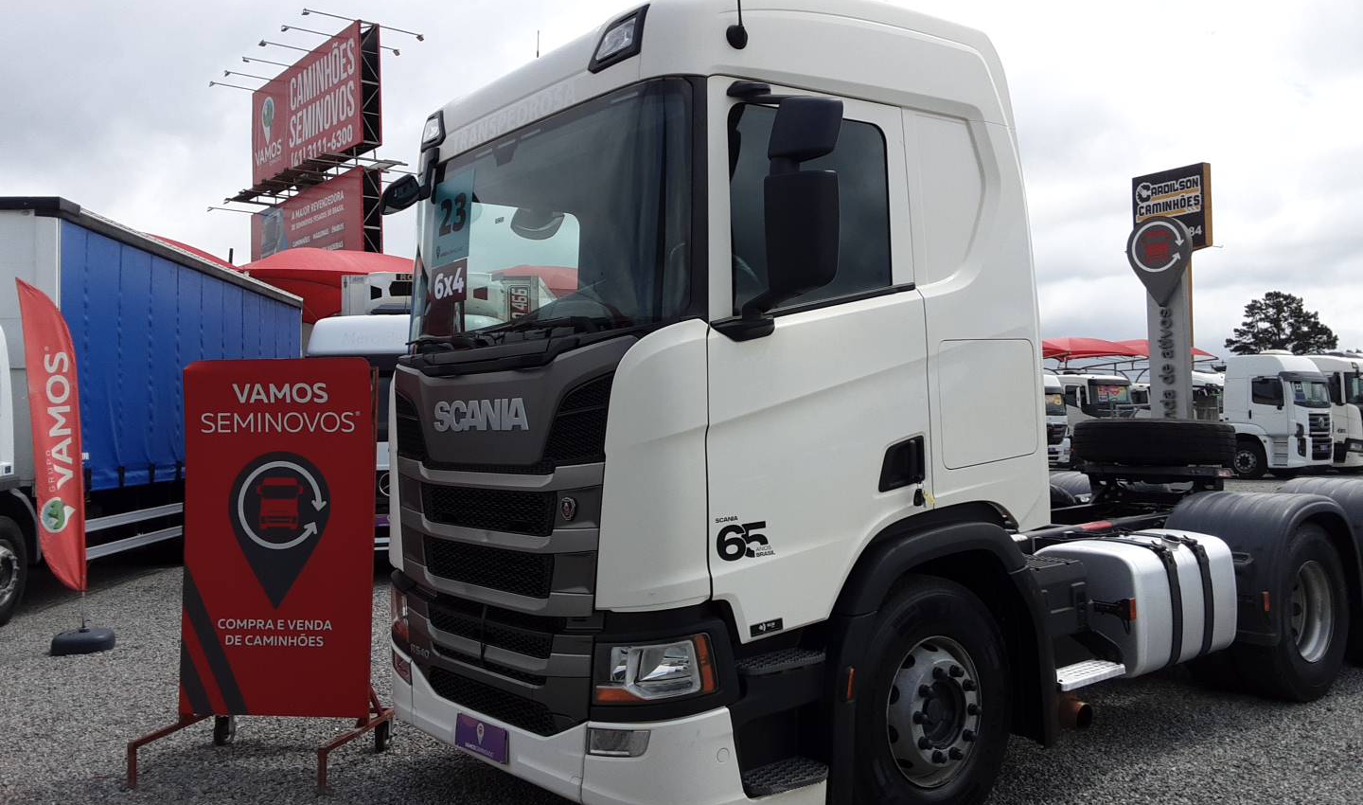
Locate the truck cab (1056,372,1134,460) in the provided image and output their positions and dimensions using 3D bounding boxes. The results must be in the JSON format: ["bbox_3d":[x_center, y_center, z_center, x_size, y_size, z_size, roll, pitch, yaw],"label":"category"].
[{"bbox_3d":[11.981,0.416,32.771,2.400,2.550,1.900,0,-1,-34],"label":"truck cab"}]

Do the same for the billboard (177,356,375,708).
[{"bbox_3d":[-1.957,0.652,5.350,0.965,1.730,0.080,-1,-1,6],"label":"billboard"}]

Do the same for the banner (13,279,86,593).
[{"bbox_3d":[-4.710,0.246,8.220,0.480,2.320,0.100,0,-1,-24],"label":"banner"}]

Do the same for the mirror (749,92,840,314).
[{"bbox_3d":[0.353,-0.643,3.573,0.210,0.710,0.310,0,-1,-39],"label":"mirror"}]

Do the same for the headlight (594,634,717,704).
[{"bbox_3d":[-0.089,0.908,3.777,0.460,0.270,0.220,-1,-1,43],"label":"headlight"}]

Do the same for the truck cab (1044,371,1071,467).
[{"bbox_3d":[9.500,0.730,36.700,2.500,3.000,6.500,0,-1,-40],"label":"truck cab"}]

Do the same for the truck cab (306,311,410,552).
[{"bbox_3d":[-3.200,0.330,12.850,2.250,2.600,1.750,0,-1,-3],"label":"truck cab"}]

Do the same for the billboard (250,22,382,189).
[{"bbox_3d":[-11.786,-8.931,34.665,0.350,3.488,9.208,0,-1,-39],"label":"billboard"}]

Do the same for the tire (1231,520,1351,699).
[{"bbox_3d":[3.658,1.238,6.605,1.030,1.030,0.300,0,-1,-39],"label":"tire"}]

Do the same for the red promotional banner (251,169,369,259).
[{"bbox_3d":[-11.838,-5.033,34.766,0.350,3.054,9.467,0,-1,-39],"label":"red promotional banner"}]

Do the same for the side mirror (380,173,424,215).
[{"bbox_3d":[-1.290,-0.954,5.050,0.170,0.190,0.200,-1,-1,35],"label":"side mirror"}]

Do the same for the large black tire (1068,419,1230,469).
[{"bbox_3d":[3.290,0.280,7.720,1.040,0.300,1.040,0,-1,-39],"label":"large black tire"}]

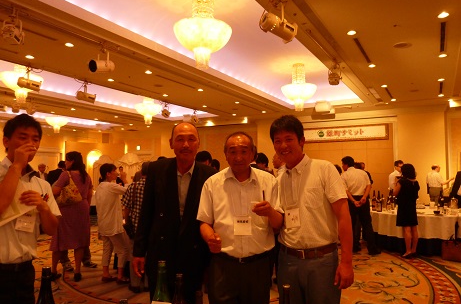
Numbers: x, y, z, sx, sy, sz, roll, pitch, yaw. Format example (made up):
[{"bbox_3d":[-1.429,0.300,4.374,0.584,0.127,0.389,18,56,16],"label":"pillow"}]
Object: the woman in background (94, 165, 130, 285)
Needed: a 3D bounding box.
[{"bbox_3d":[-1.517,0.904,4.300,0.460,1.530,0.440,3,-4,-30],"label":"woman in background"}]

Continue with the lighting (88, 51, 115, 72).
[{"bbox_3d":[-2.232,-1.561,5.777,0.250,0.320,0.400,-2,-4,34],"label":"lighting"}]

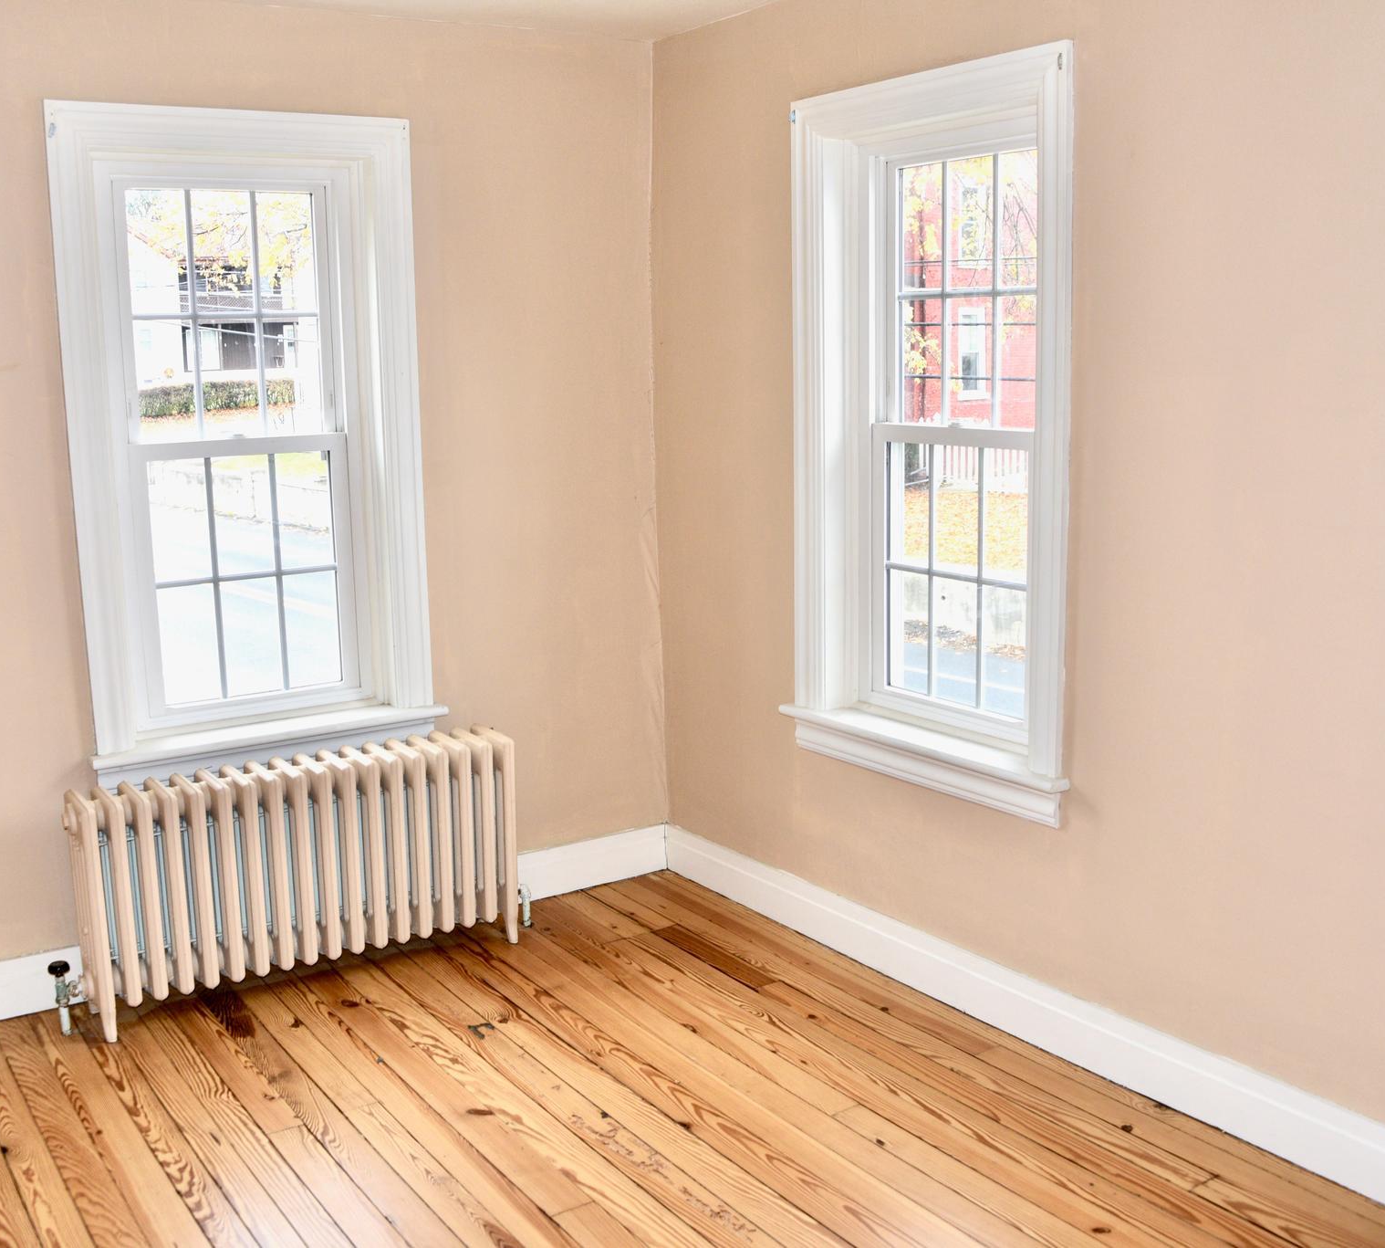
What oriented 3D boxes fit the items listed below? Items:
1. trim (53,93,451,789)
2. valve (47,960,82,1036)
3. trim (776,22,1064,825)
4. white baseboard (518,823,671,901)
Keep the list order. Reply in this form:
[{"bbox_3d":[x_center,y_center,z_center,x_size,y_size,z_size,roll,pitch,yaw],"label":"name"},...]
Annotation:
[{"bbox_3d":[-1.151,-0.451,3.809,0.935,1.691,0.170,-7,11,-32],"label":"trim"},{"bbox_3d":[-1.514,0.904,3.525,0.072,0.180,0.050,-7,11,-32],"label":"valve"},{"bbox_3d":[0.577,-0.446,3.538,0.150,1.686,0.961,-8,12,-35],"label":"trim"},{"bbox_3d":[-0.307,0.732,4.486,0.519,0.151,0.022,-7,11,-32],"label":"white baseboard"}]

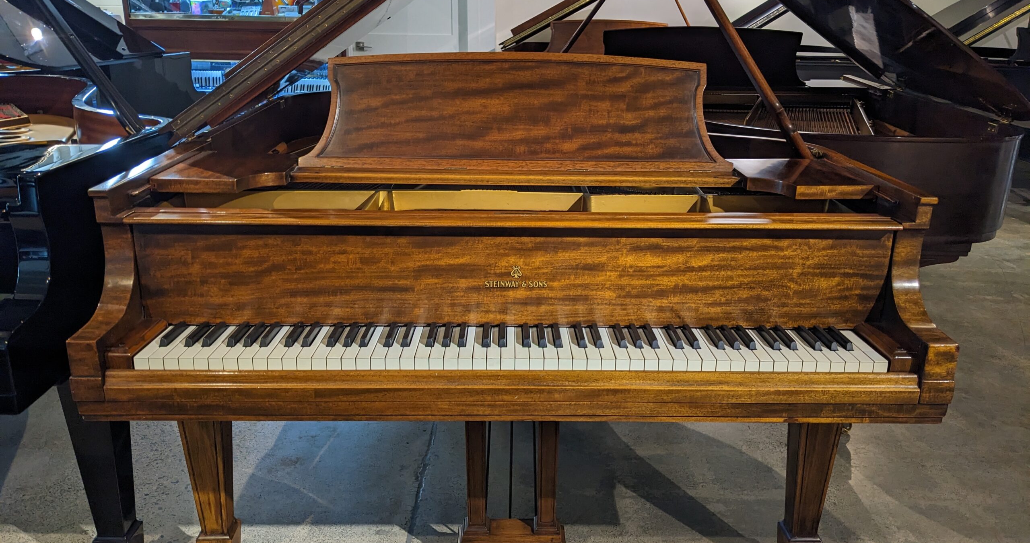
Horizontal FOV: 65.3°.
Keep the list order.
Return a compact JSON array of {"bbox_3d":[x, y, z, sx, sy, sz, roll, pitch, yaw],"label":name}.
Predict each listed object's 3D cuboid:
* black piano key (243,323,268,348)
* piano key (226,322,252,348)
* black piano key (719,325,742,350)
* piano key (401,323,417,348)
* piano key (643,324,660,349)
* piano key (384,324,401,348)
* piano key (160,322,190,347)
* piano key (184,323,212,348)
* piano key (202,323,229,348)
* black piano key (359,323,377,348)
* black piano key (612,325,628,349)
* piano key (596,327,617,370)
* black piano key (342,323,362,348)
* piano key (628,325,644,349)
[{"bbox_3d":[-0.448,0.107,1.385,0.013,0.013,0.094,0,16,-1],"label":"black piano key"},{"bbox_3d":[-0.474,0.107,1.383,0.013,0.013,0.094,0,16,-1],"label":"piano key"},{"bbox_3d":[0.375,0.113,1.401,0.013,0.013,0.092,0,16,-1],"label":"black piano key"},{"bbox_3d":[-0.185,0.108,1.393,0.013,0.013,0.091,0,16,-1],"label":"piano key"},{"bbox_3d":[0.237,0.112,1.401,0.013,0.013,0.094,0,16,-1],"label":"piano key"},{"bbox_3d":[-0.214,0.108,1.391,0.013,0.013,0.091,0,16,-1],"label":"piano key"},{"bbox_3d":[-0.586,0.106,1.380,0.013,0.013,0.094,0,16,-1],"label":"piano key"},{"bbox_3d":[-0.544,0.107,1.381,0.013,0.013,0.094,0,16,-1],"label":"piano key"},{"bbox_3d":[-0.516,0.106,1.382,0.013,0.013,0.094,0,16,-1],"label":"piano key"},{"bbox_3d":[-0.255,0.108,1.390,0.013,0.013,0.094,0,16,-1],"label":"black piano key"},{"bbox_3d":[0.184,0.112,1.400,0.013,0.013,0.094,0,16,-1],"label":"black piano key"},{"bbox_3d":[0.151,0.132,1.384,0.023,0.021,0.149,0,16,-1],"label":"piano key"},{"bbox_3d":[-0.281,0.108,1.389,0.013,0.013,0.094,0,16,-1],"label":"black piano key"},{"bbox_3d":[0.211,0.112,1.400,0.013,0.013,0.094,0,16,-1],"label":"piano key"}]

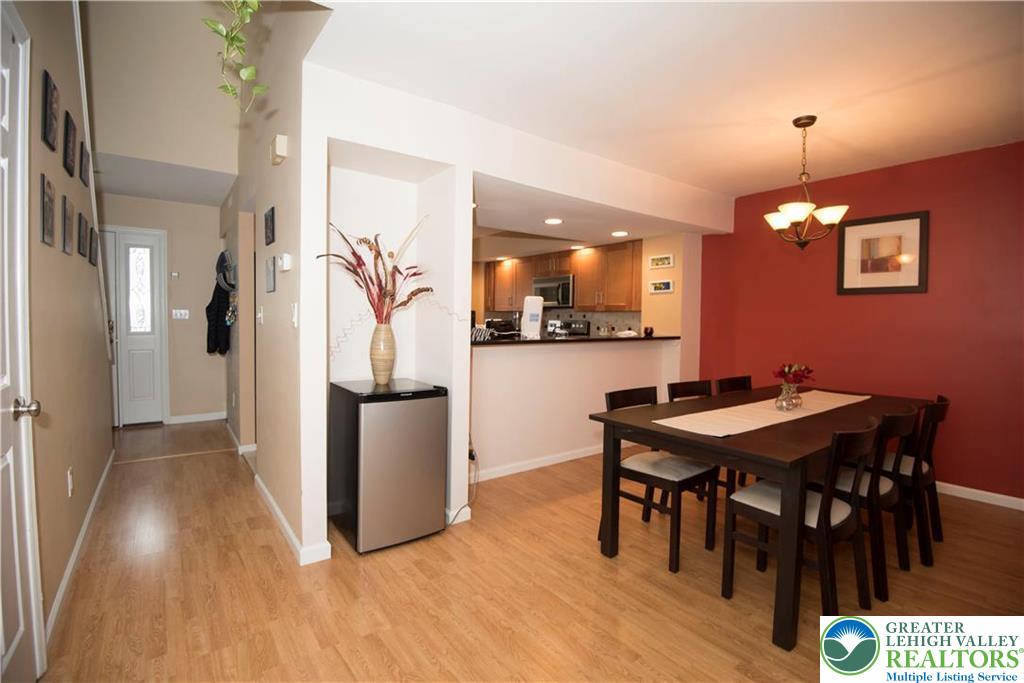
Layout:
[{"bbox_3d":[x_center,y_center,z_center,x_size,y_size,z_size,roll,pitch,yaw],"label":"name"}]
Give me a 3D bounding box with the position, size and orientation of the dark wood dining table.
[{"bbox_3d":[1.589,0.755,2.698,2.300,0.743,0.919,-2,4,-38],"label":"dark wood dining table"}]

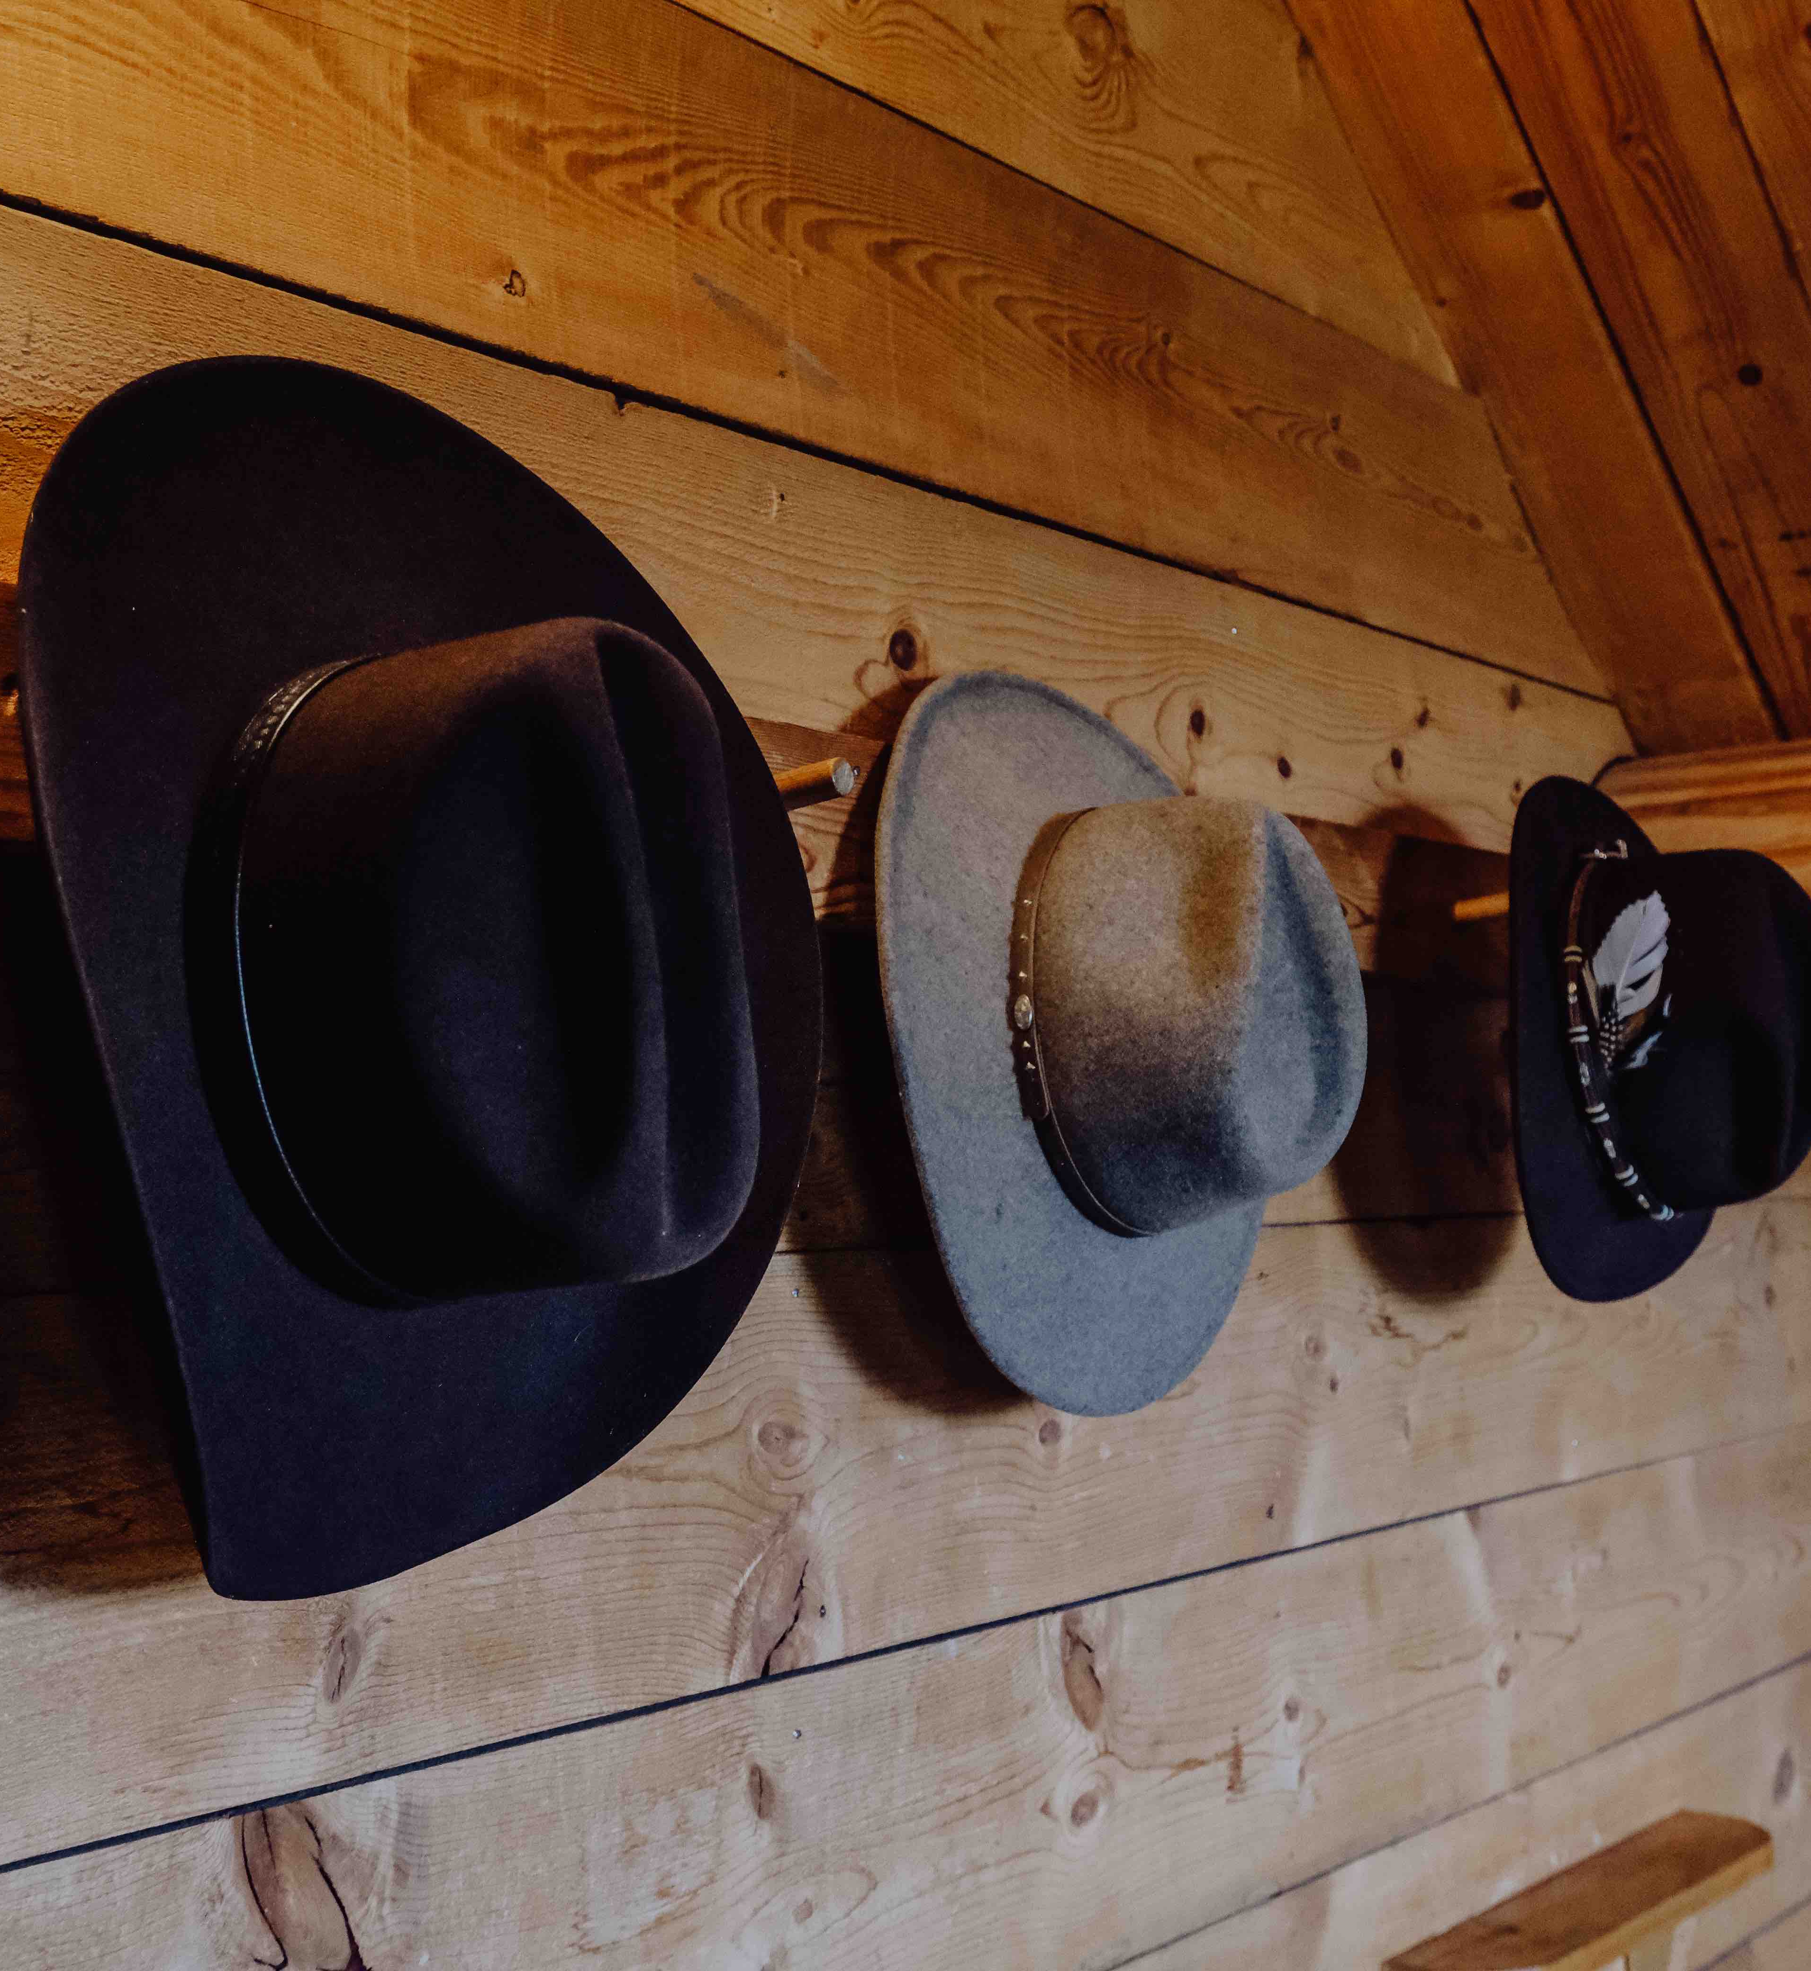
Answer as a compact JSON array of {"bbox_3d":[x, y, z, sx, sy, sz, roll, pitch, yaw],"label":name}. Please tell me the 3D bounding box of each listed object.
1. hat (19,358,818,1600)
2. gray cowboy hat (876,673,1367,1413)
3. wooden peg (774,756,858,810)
[{"bbox_3d":[-0.148,-0.007,0.861,0.170,0.418,0.338,-9,-8,36],"label":"hat"},{"bbox_3d":[0.123,0.013,1.192,0.131,0.364,0.303,-14,-9,40],"label":"gray cowboy hat"},{"bbox_3d":[-0.061,-0.074,0.988,0.098,0.015,0.015,-4,-5,39],"label":"wooden peg"}]

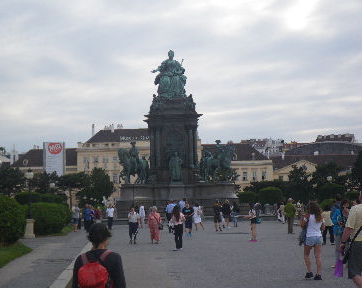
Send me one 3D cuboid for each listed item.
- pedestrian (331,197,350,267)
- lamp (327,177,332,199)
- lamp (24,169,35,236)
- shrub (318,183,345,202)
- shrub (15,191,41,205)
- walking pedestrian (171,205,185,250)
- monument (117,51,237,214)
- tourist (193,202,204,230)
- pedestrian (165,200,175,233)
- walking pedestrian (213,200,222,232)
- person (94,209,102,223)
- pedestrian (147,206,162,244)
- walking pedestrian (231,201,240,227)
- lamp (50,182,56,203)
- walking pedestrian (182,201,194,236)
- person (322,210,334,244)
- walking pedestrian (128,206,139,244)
[{"bbox_3d":[3.950,2.211,17.086,0.500,1.710,0.520,1,-5,-19],"label":"pedestrian"},{"bbox_3d":[11.847,4.362,54.667,0.550,3.750,0.550,-1,-5,0],"label":"lamp"},{"bbox_3d":[-7.843,3.087,35.654,0.600,3.600,0.600,-1,-5,-6],"label":"lamp"},{"bbox_3d":[12.658,4.932,58.142,2.500,3.200,2.500,-1,-5,0],"label":"shrub"},{"bbox_3d":[-13.725,5.755,61.865,2.600,3.050,2.600,-1,-5,0],"label":"shrub"},{"bbox_3d":[-0.090,3.013,24.800,0.500,1.600,0.400,0,-5,-11],"label":"walking pedestrian"},{"bbox_3d":[-0.566,-1.072,78.864,13.600,19.400,13.600,-1,-5,-3],"label":"monument"},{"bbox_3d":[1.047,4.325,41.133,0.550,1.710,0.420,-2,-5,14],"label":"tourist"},{"bbox_3d":[-0.580,4.017,38.000,0.540,1.790,0.400,-1,-5,6],"label":"pedestrian"},{"bbox_3d":[2.160,4.285,40.580,0.520,1.800,0.380,-2,-5,6],"label":"walking pedestrian"},{"bbox_3d":[-5.329,4.808,44.000,0.480,1.600,0.380,0,-5,-6],"label":"person"},{"bbox_3d":[-1.099,3.369,28.517,0.600,1.550,0.420,-1,-5,3],"label":"pedestrian"},{"bbox_3d":[3.597,4.652,45.400,0.420,1.680,0.480,-3,-5,18],"label":"walking pedestrian"},{"bbox_3d":[-10.368,4.918,55.667,0.550,3.750,0.550,-1,-5,0],"label":"lamp"},{"bbox_3d":[0.326,3.800,34.500,0.560,1.740,0.420,-2,-5,8],"label":"walking pedestrian"},{"bbox_3d":[5.484,3.131,25.694,0.500,1.270,0.340,-1,-5,0],"label":"person"},{"bbox_3d":[-2.059,3.503,29.772,0.520,1.610,0.380,-1,-5,0],"label":"walking pedestrian"}]

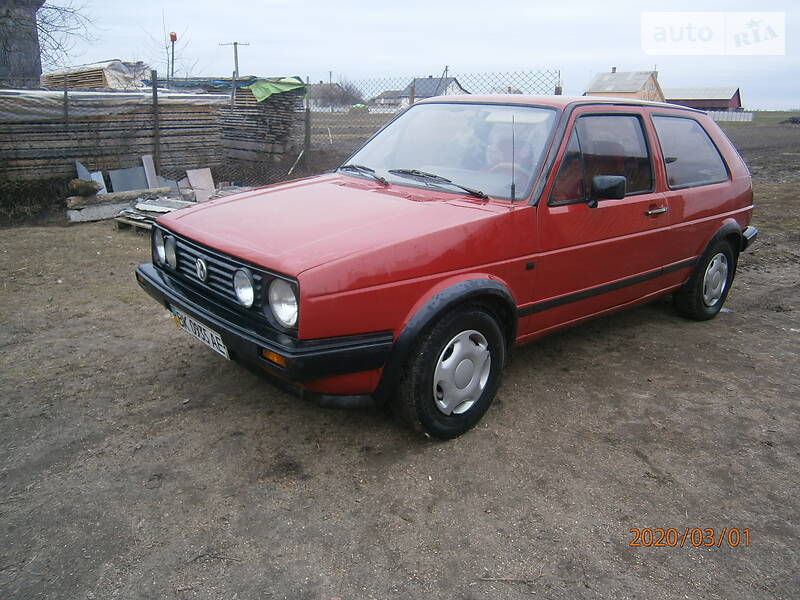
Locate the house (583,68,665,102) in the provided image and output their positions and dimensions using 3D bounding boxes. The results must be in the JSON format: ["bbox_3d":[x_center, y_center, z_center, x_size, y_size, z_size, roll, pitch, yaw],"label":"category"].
[{"bbox_3d":[29.185,-26.466,78.675,7.284,6.437,7.750,-15,24,-42],"label":"house"}]

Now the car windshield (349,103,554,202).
[{"bbox_3d":[0.248,-0.833,3.133,1.380,0.100,0.610,20,66,45],"label":"car windshield"}]

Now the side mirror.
[{"bbox_3d":[0.899,-0.475,2.630,0.085,0.125,0.170,-13,22,-40],"label":"side mirror"}]

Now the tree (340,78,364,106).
[{"bbox_3d":[-8.537,-37.384,108.000,4.400,4.800,4.200,-1,17,-4],"label":"tree"}]

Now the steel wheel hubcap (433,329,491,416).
[{"bbox_3d":[0.263,0.307,2.517,0.375,0.375,0.050,-15,24,-42],"label":"steel wheel hubcap"}]

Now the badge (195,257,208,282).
[{"bbox_3d":[-0.791,-0.118,2.395,0.018,0.100,0.100,-13,22,-40],"label":"badge"}]

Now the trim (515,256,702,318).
[{"bbox_3d":[1.153,-0.094,3.105,1.730,0.050,0.025,-12,22,-39],"label":"trim"}]

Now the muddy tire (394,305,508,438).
[{"bbox_3d":[0.188,0.275,2.459,0.575,0.575,0.178,-13,22,-40],"label":"muddy tire"}]

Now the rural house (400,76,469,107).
[{"bbox_3d":[5.704,-33.775,100.394,7.450,6.217,9.697,-13,22,-37],"label":"rural house"}]

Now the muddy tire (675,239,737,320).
[{"bbox_3d":[2.096,-0.152,4.118,0.576,0.576,0.180,-13,23,-39],"label":"muddy tire"}]

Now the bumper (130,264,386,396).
[{"bbox_3d":[-0.715,0.016,2.512,0.410,0.155,1.610,-13,22,-40],"label":"bumper"}]

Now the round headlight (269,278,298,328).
[{"bbox_3d":[-0.388,0.009,2.092,0.080,0.180,0.180,-13,23,-39],"label":"round headlight"}]

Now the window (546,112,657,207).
[{"bbox_3d":[0.978,-0.701,2.921,0.970,0.425,0.040,-13,4,-39],"label":"window"}]

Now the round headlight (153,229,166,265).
[{"bbox_3d":[-1.112,-0.252,2.822,0.080,0.178,0.178,-13,22,-40],"label":"round headlight"}]

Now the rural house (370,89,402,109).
[{"bbox_3d":[-2.912,-46.830,140.000,8.500,4.500,6.500,0,17,-1],"label":"rural house"}]

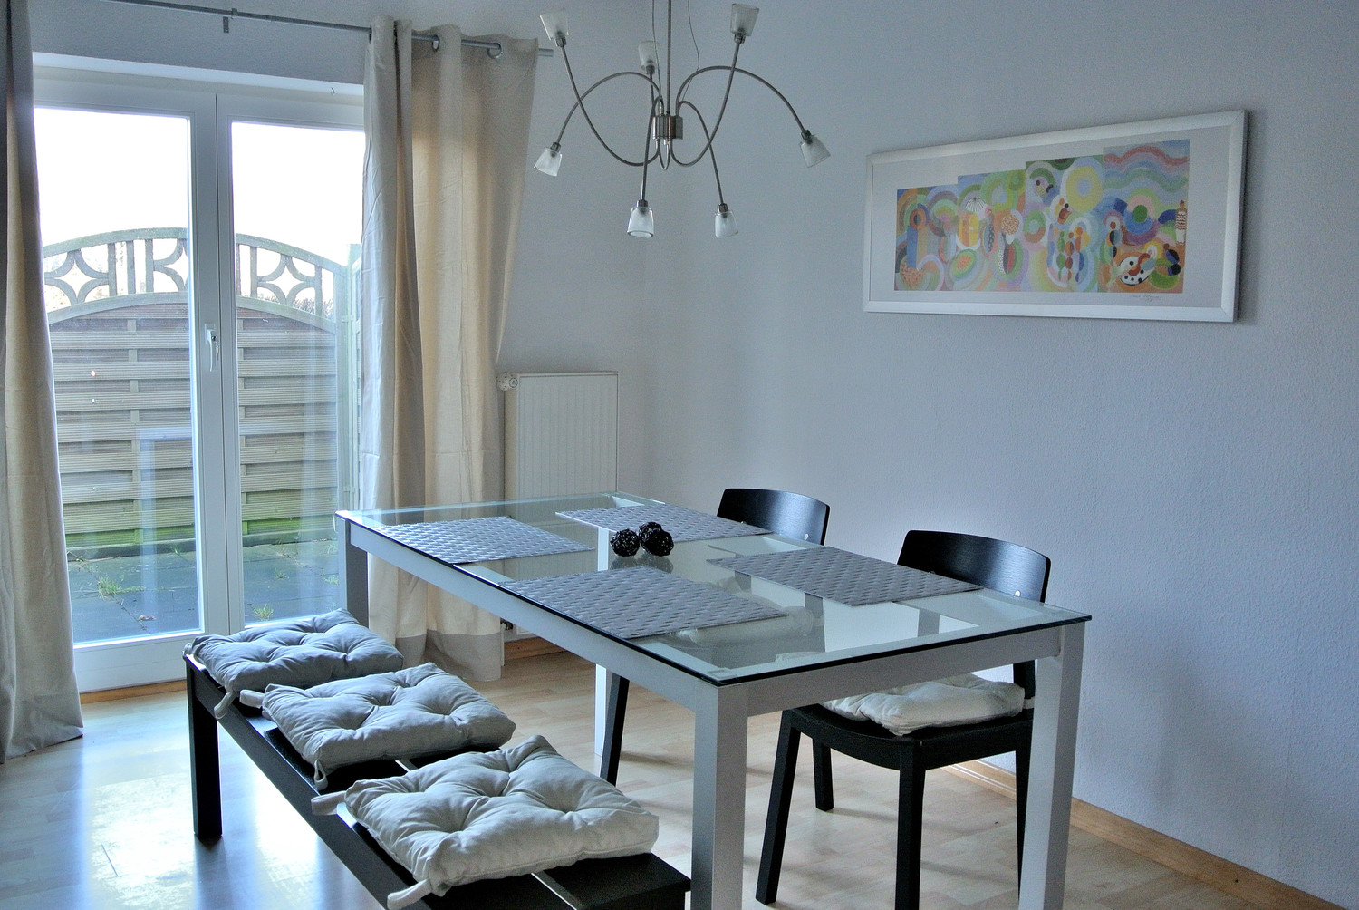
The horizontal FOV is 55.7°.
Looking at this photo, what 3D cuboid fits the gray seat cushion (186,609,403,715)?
[{"bbox_3d":[-0.881,0.451,2.940,0.365,0.075,0.390,-4,8,-33],"label":"gray seat cushion"}]

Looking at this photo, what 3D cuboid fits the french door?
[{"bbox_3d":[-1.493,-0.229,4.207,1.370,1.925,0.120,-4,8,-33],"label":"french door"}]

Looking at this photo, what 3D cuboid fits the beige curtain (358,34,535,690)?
[{"bbox_3d":[-0.738,-0.300,4.246,0.560,2.135,0.175,-4,8,-33],"label":"beige curtain"}]

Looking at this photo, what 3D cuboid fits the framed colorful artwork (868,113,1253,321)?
[{"bbox_3d":[0.886,-0.579,3.266,0.030,0.450,1.198,-4,8,-33],"label":"framed colorful artwork"}]

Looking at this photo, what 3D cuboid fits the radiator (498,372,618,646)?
[{"bbox_3d":[-0.416,0.163,4.539,0.400,0.907,0.104,-4,8,-33],"label":"radiator"}]

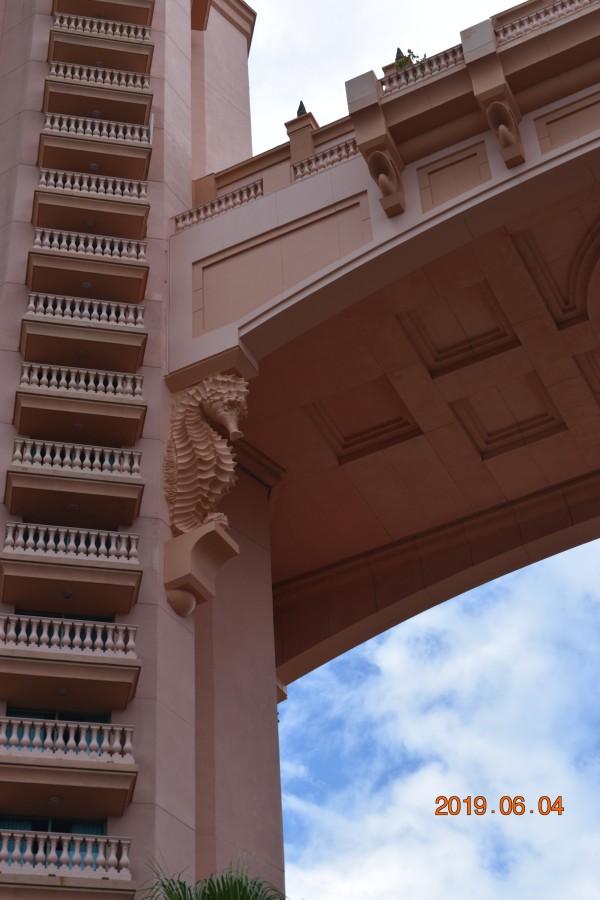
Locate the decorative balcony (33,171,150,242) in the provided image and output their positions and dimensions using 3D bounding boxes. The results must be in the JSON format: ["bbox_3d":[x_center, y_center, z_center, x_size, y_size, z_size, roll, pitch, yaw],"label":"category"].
[{"bbox_3d":[-6.642,-7.809,55.074,3.635,1.671,1.302,6,-44,-10],"label":"decorative balcony"}]

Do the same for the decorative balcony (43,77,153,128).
[{"bbox_3d":[-6.917,-12.152,59.204,3.635,1.671,1.302,6,-44,-10],"label":"decorative balcony"}]

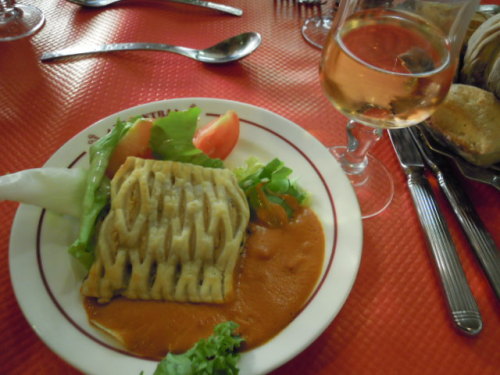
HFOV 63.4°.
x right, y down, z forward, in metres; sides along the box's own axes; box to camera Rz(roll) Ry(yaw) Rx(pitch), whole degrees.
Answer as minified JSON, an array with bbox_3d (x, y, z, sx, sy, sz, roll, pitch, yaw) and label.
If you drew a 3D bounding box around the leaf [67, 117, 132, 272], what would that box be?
[{"bbox_3d":[-0.104,0.000,0.295,0.031,0.030,0.116,6,52,1],"label":"leaf"}]

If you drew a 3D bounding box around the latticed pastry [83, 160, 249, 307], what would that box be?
[{"bbox_3d":[-0.052,0.025,0.278,0.093,0.030,0.097,5,52,0],"label":"latticed pastry"}]

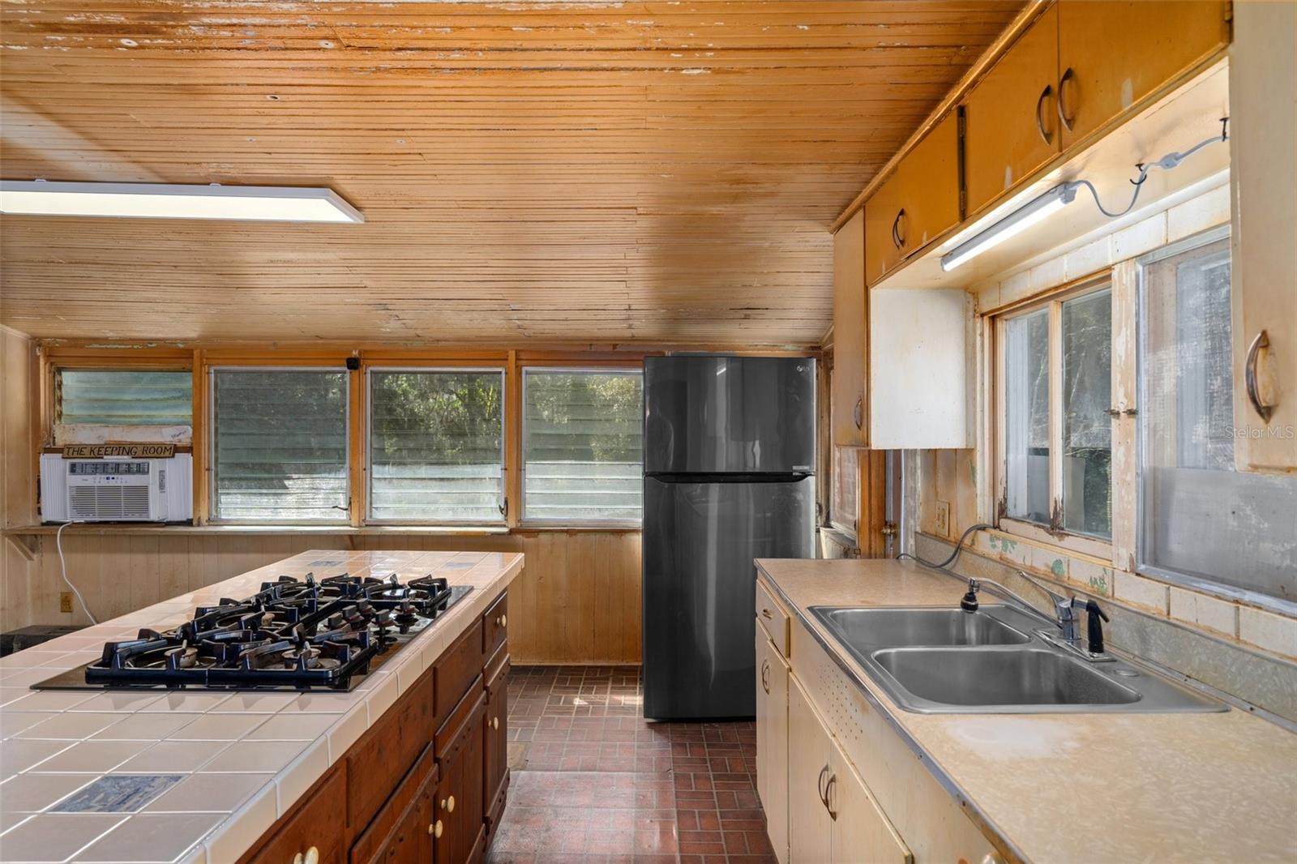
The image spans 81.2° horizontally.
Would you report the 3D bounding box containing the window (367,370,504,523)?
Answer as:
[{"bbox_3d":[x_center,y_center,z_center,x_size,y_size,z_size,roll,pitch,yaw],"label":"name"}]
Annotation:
[{"bbox_3d":[-1.265,0.081,4.520,0.825,0.920,0.070,0,0,0],"label":"window"}]

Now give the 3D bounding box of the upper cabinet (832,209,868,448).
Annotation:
[{"bbox_3d":[0.880,-0.352,2.675,0.335,0.800,0.490,0,0,0],"label":"upper cabinet"}]

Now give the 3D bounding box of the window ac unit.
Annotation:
[{"bbox_3d":[-3.150,0.332,4.500,0.880,0.390,0.380,0,0,0],"label":"window ac unit"}]

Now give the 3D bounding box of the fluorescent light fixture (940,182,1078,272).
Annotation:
[{"bbox_3d":[0.790,-0.446,1.700,0.034,0.037,0.595,0,0,0],"label":"fluorescent light fixture"}]

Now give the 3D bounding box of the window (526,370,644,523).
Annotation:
[{"bbox_3d":[-0.335,0.081,4.520,0.825,0.920,0.070,0,0,0],"label":"window"}]

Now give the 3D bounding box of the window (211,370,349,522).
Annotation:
[{"bbox_3d":[-2.190,0.081,4.520,0.825,0.920,0.070,0,0,0],"label":"window"}]

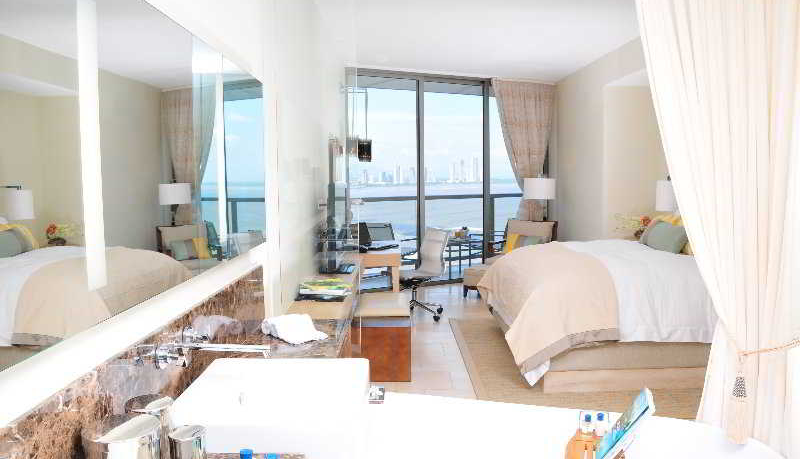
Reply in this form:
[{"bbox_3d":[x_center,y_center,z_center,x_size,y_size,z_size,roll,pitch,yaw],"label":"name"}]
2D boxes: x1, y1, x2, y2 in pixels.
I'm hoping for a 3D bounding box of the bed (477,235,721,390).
[{"bbox_3d":[1.961,0.533,4.937,2.150,0.770,2.150,-1,5,0],"label":"bed"}]

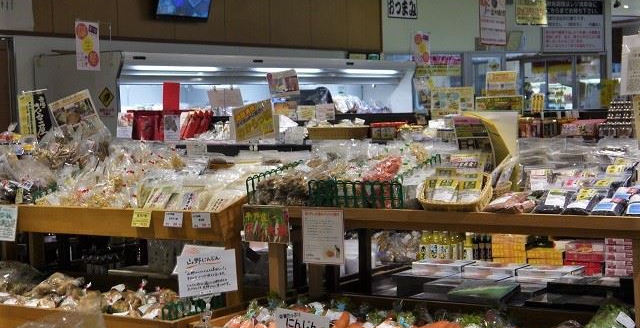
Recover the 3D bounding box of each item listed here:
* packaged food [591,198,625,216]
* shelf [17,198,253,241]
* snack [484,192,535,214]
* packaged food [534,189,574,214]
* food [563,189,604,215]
[{"bbox_3d":[1.092,0.151,4.309,0.115,0.030,0.140,0,23,32],"label":"packaged food"},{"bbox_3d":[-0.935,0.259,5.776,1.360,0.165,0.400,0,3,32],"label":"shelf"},{"bbox_3d":[0.751,0.147,4.506,0.140,0.032,0.155,6,26,41],"label":"snack"},{"bbox_3d":[0.912,0.142,4.438,0.120,0.032,0.175,0,23,32],"label":"packaged food"},{"bbox_3d":[1.011,0.142,4.387,0.115,0.032,0.175,0,23,32],"label":"food"}]

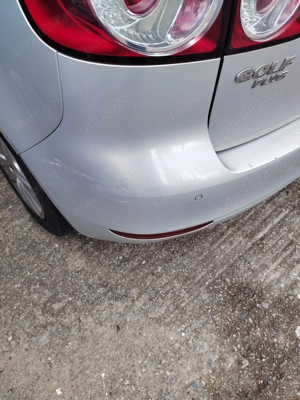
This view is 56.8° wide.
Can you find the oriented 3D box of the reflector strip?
[{"bbox_3d":[0.039,0.096,0.871,0.332,0.036,0.050,-5,46,-2],"label":"reflector strip"}]

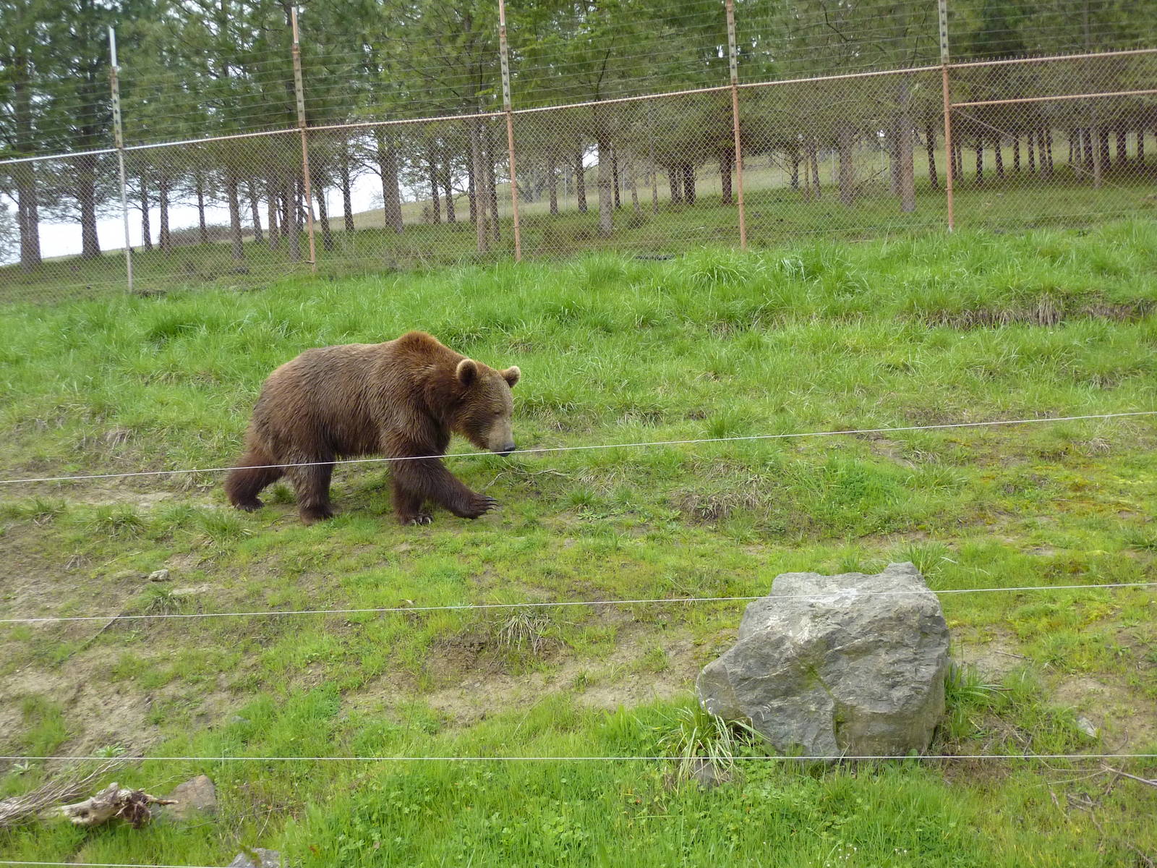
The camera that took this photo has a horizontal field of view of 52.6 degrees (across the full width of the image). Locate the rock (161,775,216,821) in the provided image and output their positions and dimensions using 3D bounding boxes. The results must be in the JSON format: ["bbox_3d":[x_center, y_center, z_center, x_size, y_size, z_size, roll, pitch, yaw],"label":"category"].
[{"bbox_3d":[-1.400,1.300,4.180,0.190,0.145,0.160,-3,2,0],"label":"rock"}]

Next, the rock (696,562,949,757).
[{"bbox_3d":[0.950,0.875,4.620,0.960,0.670,0.740,-3,2,3],"label":"rock"}]

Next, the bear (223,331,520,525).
[{"bbox_3d":[-1.250,-0.030,6.970,1.820,1.130,0.700,-2,2,23],"label":"bear"}]

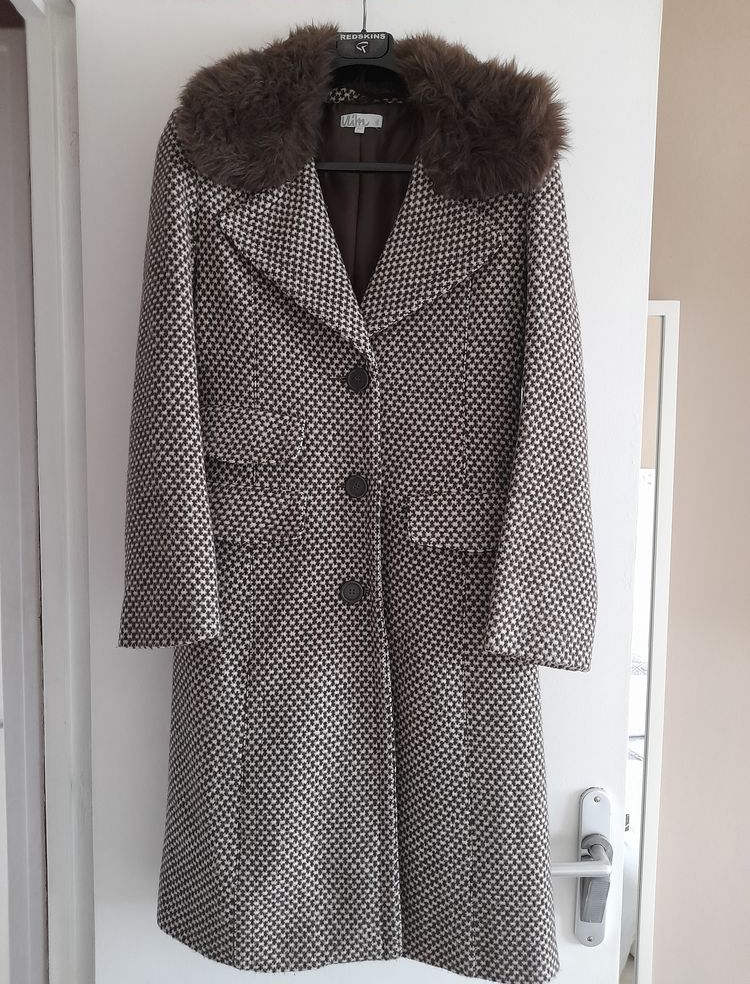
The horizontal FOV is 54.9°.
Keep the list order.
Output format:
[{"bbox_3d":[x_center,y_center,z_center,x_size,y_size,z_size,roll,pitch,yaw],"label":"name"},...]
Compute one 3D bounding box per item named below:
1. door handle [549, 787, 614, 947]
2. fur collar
[{"bbox_3d":[0.243,0.497,0.935,0.136,0.222,0.060,1,5,1],"label":"door handle"},{"bbox_3d":[-0.004,-0.436,0.827,0.440,0.205,0.130,2,5,1],"label":"fur collar"}]

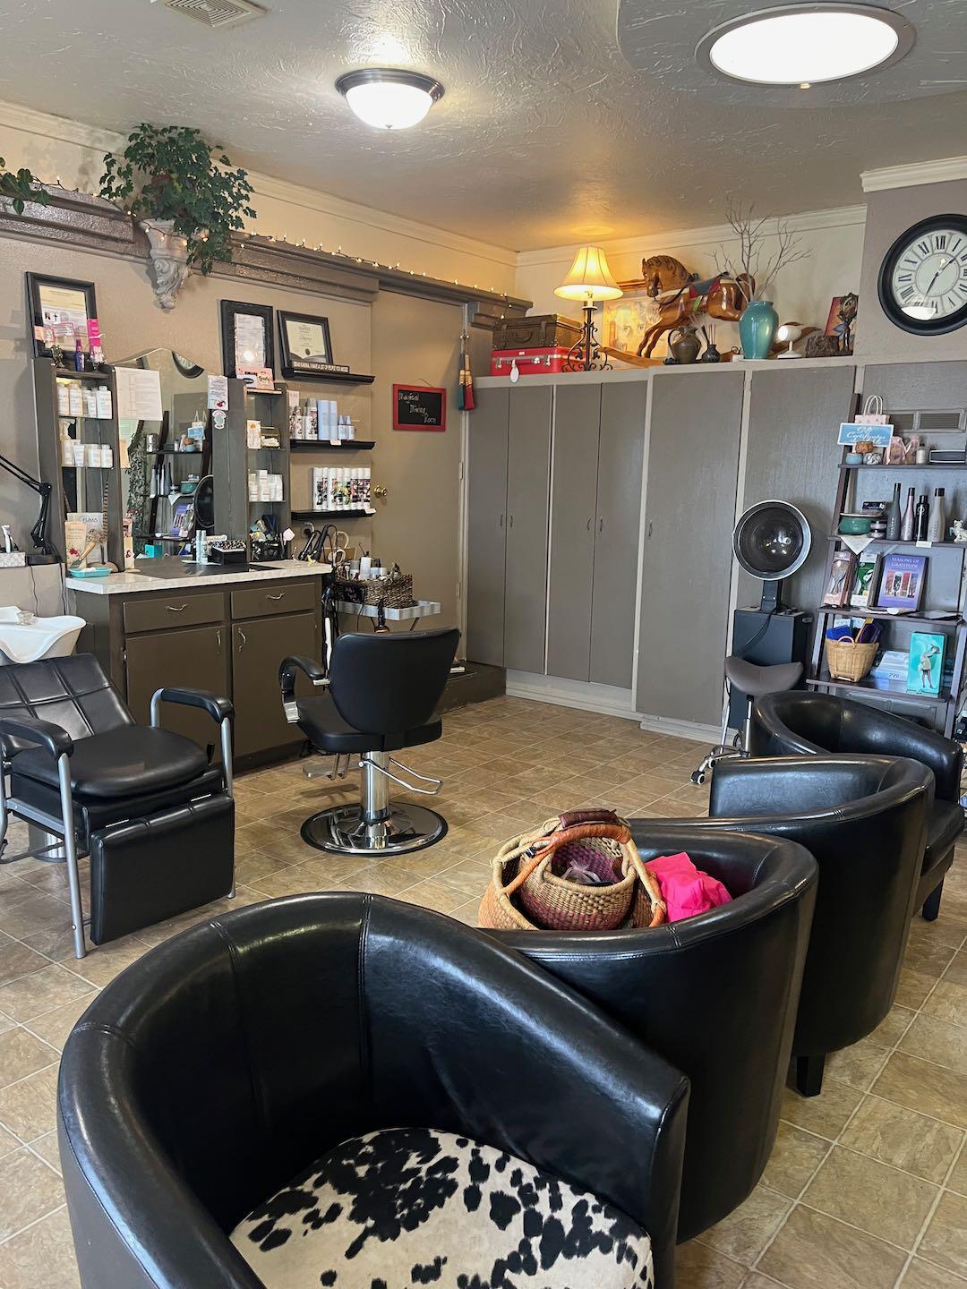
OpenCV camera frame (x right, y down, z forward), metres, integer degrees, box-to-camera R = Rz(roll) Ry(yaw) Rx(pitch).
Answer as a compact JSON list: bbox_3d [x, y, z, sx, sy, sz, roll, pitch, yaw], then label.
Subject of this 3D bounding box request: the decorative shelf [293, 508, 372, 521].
[{"bbox_3d":[-0.831,-0.711,5.248,0.110,0.047,0.595,9,14,38],"label":"decorative shelf"}]

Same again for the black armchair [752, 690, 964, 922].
[{"bbox_3d":[1.129,0.560,3.098,0.580,0.700,0.710,9,13,37],"label":"black armchair"}]

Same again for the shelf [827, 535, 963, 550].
[{"bbox_3d":[1.937,-0.472,4.485,0.640,0.022,0.200,9,13,37],"label":"shelf"}]

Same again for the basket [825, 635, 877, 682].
[{"bbox_3d":[1.723,0.057,4.533,0.240,0.200,0.220,9,14,38],"label":"basket"}]

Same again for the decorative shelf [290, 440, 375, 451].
[{"bbox_3d":[-0.826,-1.068,5.180,0.110,0.047,0.595,9,14,38],"label":"decorative shelf"}]

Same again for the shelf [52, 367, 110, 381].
[{"bbox_3d":[-1.709,-1.116,4.024,0.140,0.026,0.257,9,14,38],"label":"shelf"}]

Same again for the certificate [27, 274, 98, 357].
[{"bbox_3d":[-1.694,-1.317,3.917,0.025,0.320,0.285,4,10,38],"label":"certificate"}]

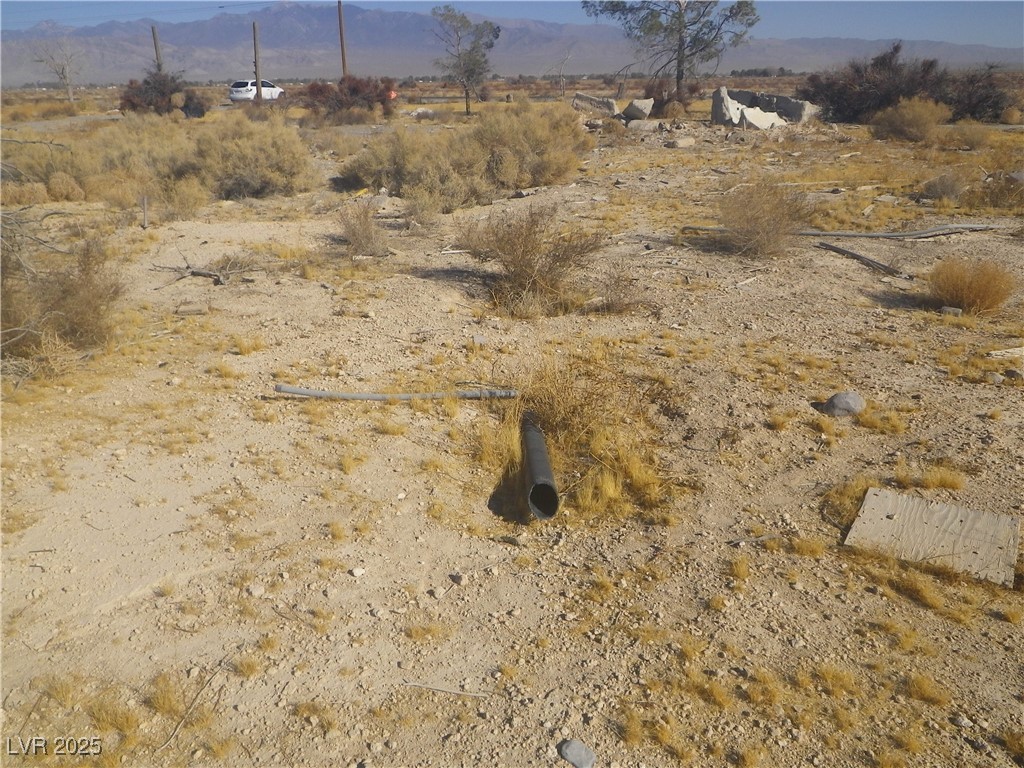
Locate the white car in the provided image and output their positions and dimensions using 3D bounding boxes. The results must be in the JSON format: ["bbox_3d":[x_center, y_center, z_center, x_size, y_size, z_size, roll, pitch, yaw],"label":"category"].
[{"bbox_3d":[-18.805,-21.719,61.689,1.870,1.660,4.680,5,21,16],"label":"white car"}]

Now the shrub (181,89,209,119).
[{"bbox_3d":[-15.587,-13.697,40.407,1.317,1.309,1.251,-8,21,-19],"label":"shrub"}]

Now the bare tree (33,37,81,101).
[{"bbox_3d":[-45.553,-31.364,83.018,4.100,6.000,4.000,-11,22,-25],"label":"bare tree"}]

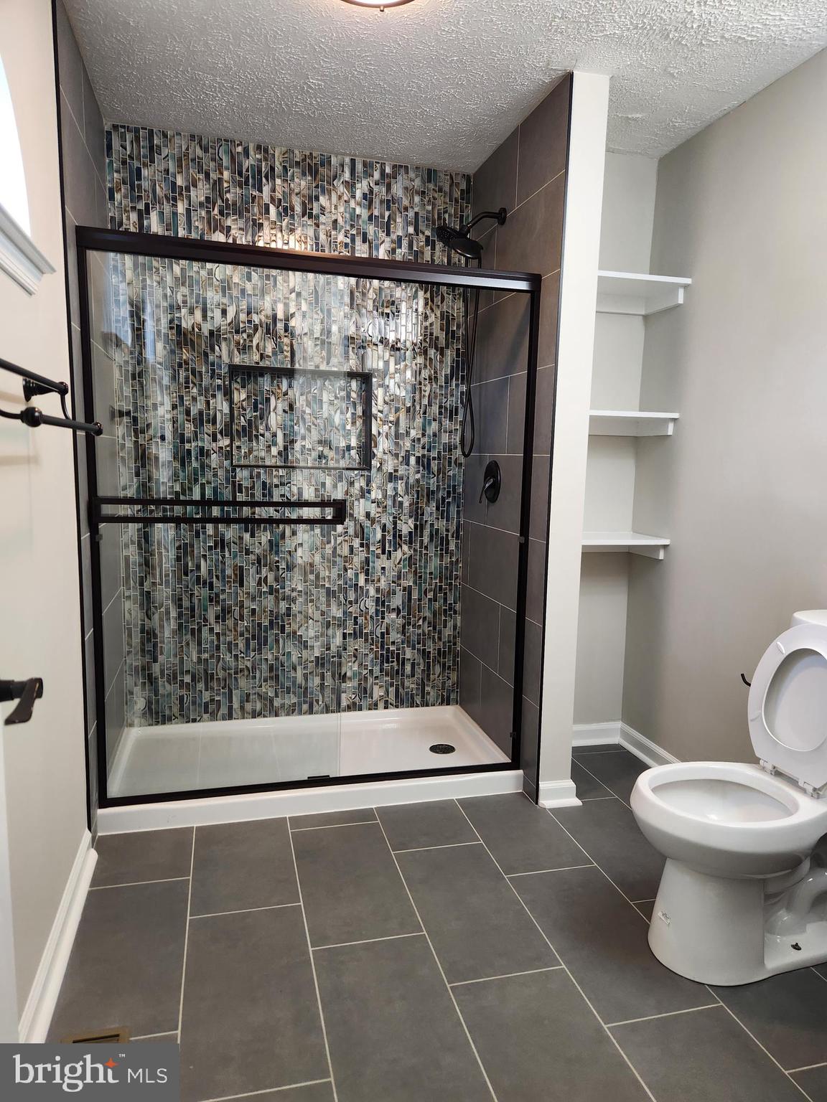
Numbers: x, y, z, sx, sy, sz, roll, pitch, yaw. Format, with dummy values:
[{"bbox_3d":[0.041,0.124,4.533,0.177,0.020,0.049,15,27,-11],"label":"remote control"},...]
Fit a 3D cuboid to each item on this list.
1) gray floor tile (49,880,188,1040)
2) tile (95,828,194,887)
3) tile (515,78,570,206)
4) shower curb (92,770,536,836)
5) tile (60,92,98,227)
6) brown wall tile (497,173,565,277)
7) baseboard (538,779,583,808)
[{"bbox_3d":[-0.723,1.016,1.849,0.283,0.012,0.597,-1,8,-15],"label":"gray floor tile"},{"bbox_3d":[-0.840,0.955,2.281,0.298,0.012,0.303,-1,8,-15],"label":"tile"},{"bbox_3d":[0.457,-1.425,2.589,0.012,0.292,0.422,-1,8,-15],"label":"tile"},{"bbox_3d":[-0.314,0.867,2.617,1.497,0.098,0.100,-1,8,-15],"label":"shower curb"},{"bbox_3d":[-1.020,-1.125,2.243,0.012,0.303,0.573,-1,8,-15],"label":"tile"},{"bbox_3d":[0.423,-1.143,2.731,0.012,0.307,0.628,-1,8,-15],"label":"brown wall tile"},{"bbox_3d":[0.535,0.884,2.680,0.150,0.086,0.060,-1,8,-15],"label":"baseboard"}]

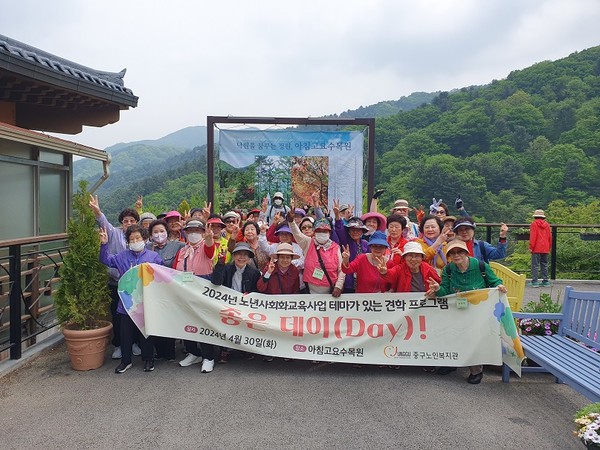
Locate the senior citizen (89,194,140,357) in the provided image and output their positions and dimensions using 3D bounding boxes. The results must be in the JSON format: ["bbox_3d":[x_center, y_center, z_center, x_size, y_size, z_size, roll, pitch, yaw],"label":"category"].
[{"bbox_3d":[-1.987,0.563,4.947,0.640,1.730,0.420,0,2,-9],"label":"senior citizen"}]

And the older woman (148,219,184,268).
[{"bbox_3d":[-1.473,0.681,4.862,0.480,1.500,0.340,0,2,-7],"label":"older woman"}]

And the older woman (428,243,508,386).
[{"bbox_3d":[1.624,0.813,4.395,0.720,1.350,0.580,1,2,14],"label":"older woman"}]

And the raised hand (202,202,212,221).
[{"bbox_3d":[-1.067,-0.162,5.200,0.100,0.190,0.080,0,2,-6],"label":"raised hand"}]

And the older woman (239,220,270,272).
[{"bbox_3d":[-0.523,0.702,5.182,0.500,1.510,0.380,0,2,-3],"label":"older woman"}]

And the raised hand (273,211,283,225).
[{"bbox_3d":[-0.262,-0.087,5.250,0.110,0.160,0.070,0,2,0],"label":"raised hand"}]

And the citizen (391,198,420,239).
[{"bbox_3d":[1.304,0.548,5.677,0.500,1.700,0.340,0,2,9],"label":"citizen"}]

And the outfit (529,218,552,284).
[{"bbox_3d":[5.058,0.558,9.479,0.470,1.380,0.320,0,2,6],"label":"outfit"}]

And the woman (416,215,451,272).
[{"bbox_3d":[1.464,0.656,4.981,0.480,1.540,0.380,1,2,14],"label":"woman"}]

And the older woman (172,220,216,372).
[{"bbox_3d":[-1.084,0.714,4.632,0.470,1.530,0.420,0,2,-7],"label":"older woman"}]

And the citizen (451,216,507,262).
[{"bbox_3d":[2.012,0.686,5.081,0.660,1.550,0.450,0,2,6],"label":"citizen"}]

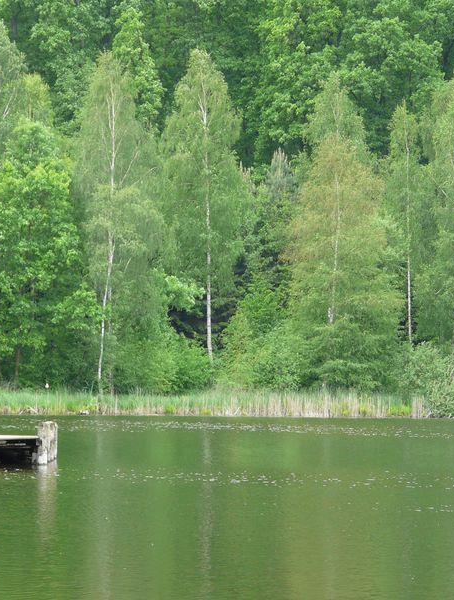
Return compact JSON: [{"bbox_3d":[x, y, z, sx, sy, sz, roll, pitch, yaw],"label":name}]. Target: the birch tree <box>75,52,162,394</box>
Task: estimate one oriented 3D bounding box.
[{"bbox_3d":[-4.120,-2.791,132.500,3.270,13.210,3.430,1,-1,0],"label":"birch tree"}]

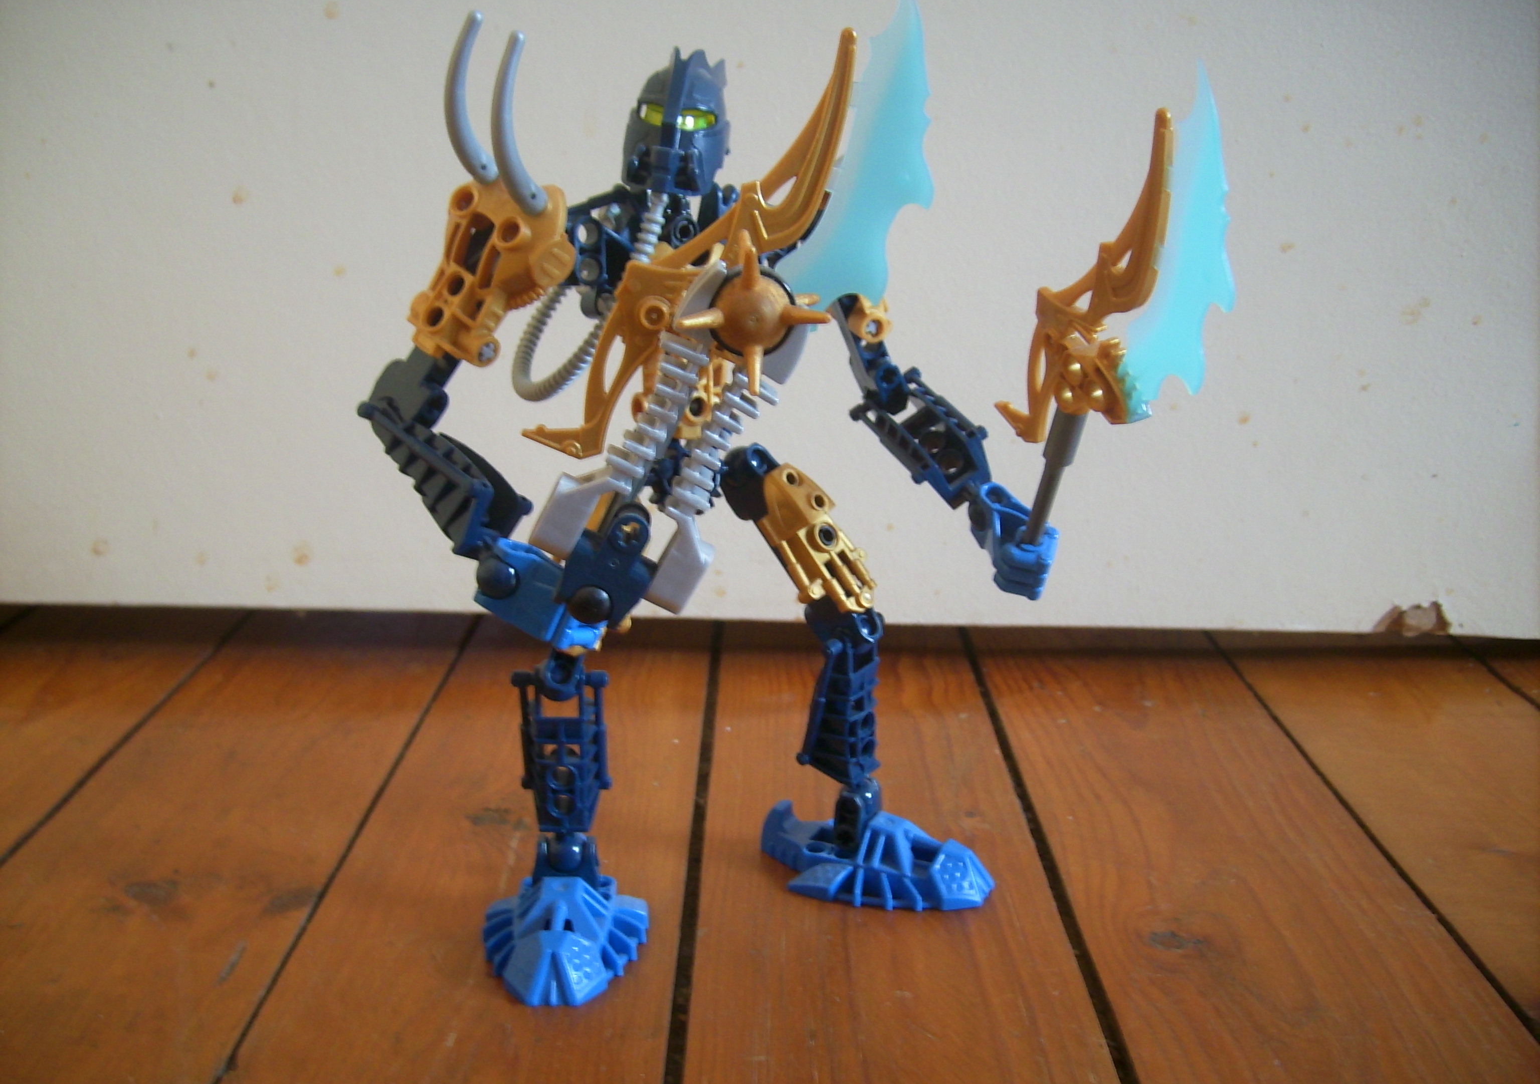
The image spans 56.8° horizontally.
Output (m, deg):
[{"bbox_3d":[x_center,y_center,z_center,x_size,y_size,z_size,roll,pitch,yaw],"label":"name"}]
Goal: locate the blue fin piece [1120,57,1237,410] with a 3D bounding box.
[{"bbox_3d":[0.090,-0.062,0.307,0.009,0.082,0.029,-21,49,-18],"label":"blue fin piece"}]

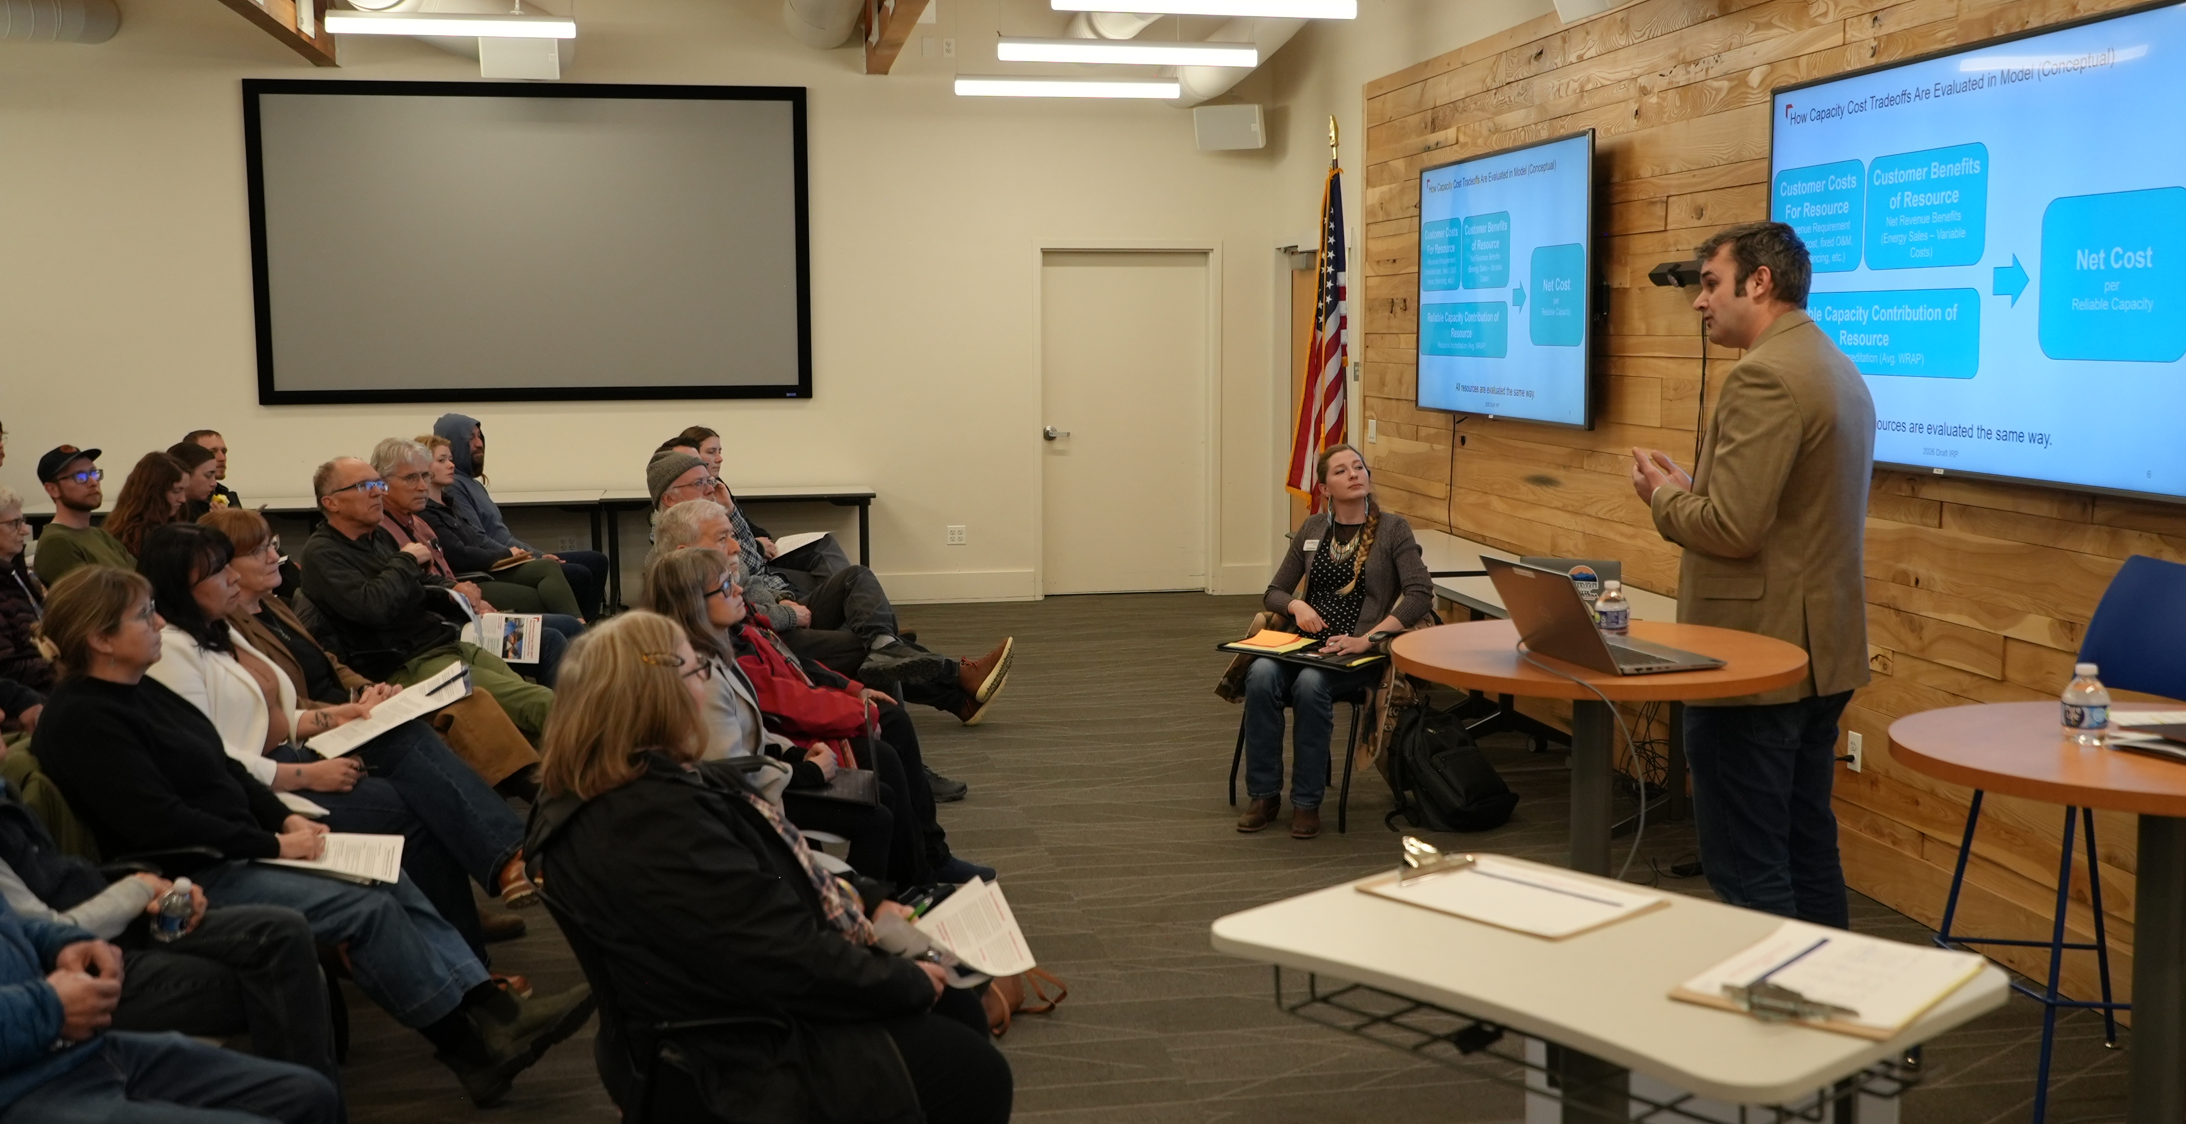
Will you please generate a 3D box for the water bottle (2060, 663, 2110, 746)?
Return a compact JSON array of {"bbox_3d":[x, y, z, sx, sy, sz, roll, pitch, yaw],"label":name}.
[{"bbox_3d":[1.472,0.211,2.969,0.063,0.116,0.063,0,7,0],"label":"water bottle"}]

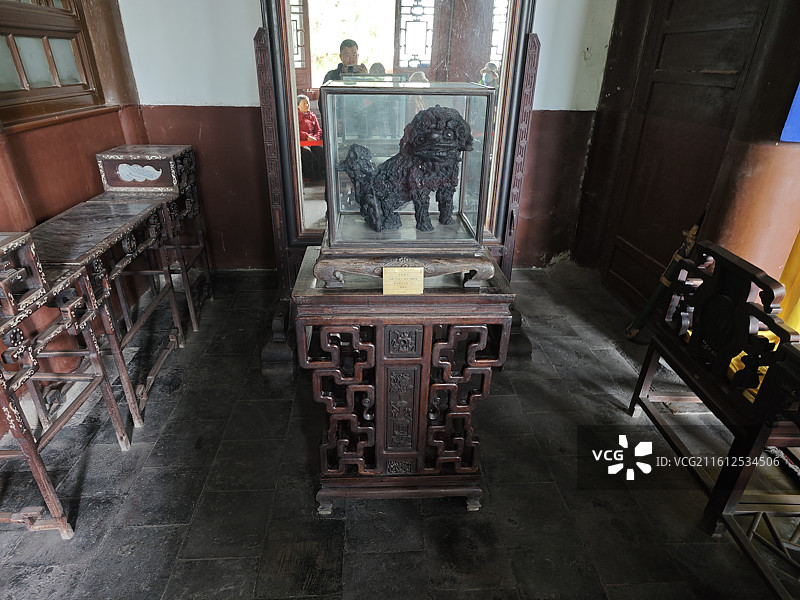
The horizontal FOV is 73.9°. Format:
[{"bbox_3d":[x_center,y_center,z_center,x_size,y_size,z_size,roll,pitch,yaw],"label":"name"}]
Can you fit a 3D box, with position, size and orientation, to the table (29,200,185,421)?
[{"bbox_3d":[-1.338,0.051,2.415,0.405,0.799,0.820,0,25,-4],"label":"table"}]

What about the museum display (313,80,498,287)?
[{"bbox_3d":[0.009,-0.358,1.606,0.527,0.547,0.390,0,25,-4],"label":"museum display"}]

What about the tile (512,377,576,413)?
[{"bbox_3d":[0.703,0.475,2.579,0.267,0.030,0.278,0,25,-4],"label":"tile"}]

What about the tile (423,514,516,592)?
[{"bbox_3d":[0.221,0.841,1.771,0.267,0.030,0.282,0,25,-4],"label":"tile"}]

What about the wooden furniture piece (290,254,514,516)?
[{"bbox_3d":[-0.006,0.290,1.884,0.635,0.864,0.428,0,25,-4],"label":"wooden furniture piece"}]

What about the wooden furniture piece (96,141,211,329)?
[{"bbox_3d":[-1.379,-0.334,3.019,0.405,0.986,0.544,0,25,-4],"label":"wooden furniture piece"}]

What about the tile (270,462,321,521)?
[{"bbox_3d":[-0.329,0.724,1.997,0.267,0.030,0.280,0,25,-4],"label":"tile"}]

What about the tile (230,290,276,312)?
[{"bbox_3d":[-0.959,0.016,3.491,0.260,0.030,0.298,0,25,-4],"label":"tile"}]

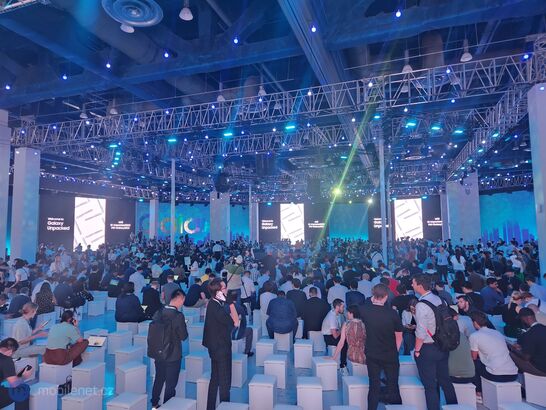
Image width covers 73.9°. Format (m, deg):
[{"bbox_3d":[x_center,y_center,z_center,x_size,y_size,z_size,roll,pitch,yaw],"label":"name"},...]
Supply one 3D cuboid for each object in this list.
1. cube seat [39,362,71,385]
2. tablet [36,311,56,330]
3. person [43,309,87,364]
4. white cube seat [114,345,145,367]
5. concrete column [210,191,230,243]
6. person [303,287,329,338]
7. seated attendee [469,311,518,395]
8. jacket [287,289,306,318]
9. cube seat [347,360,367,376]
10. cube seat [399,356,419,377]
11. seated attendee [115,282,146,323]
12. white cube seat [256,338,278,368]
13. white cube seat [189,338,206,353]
[{"bbox_3d":[-3.459,2.741,5.796,0.320,0.410,0.320,-2,-5,16],"label":"cube seat"},{"bbox_3d":[-4.057,2.069,6.500,0.300,0.280,0.030,5,-25,-8],"label":"tablet"},{"bbox_3d":[-3.539,2.483,6.382,0.560,1.240,0.720,-1,-5,8],"label":"person"},{"bbox_3d":[-2.573,2.825,6.540,0.330,0.419,0.330,-2,-4,16],"label":"white cube seat"},{"bbox_3d":[-4.769,1.908,32.958,1.350,6.490,1.350,-2,-5,15],"label":"concrete column"},{"bbox_3d":[0.947,2.527,8.253,0.580,1.315,0.780,-1,-5,3],"label":"person"},{"bbox_3d":[3.185,2.260,5.425,0.560,1.334,0.700,-1,-5,-4],"label":"seated attendee"},{"bbox_3d":[0.571,2.344,8.636,0.540,0.680,0.420,-1,-4,5],"label":"jacket"},{"bbox_3d":[1.418,2.722,5.840,0.330,0.419,0.330,-1,-4,-2],"label":"cube seat"},{"bbox_3d":[2.189,2.777,6.006,0.341,0.425,0.340,-1,-5,1],"label":"cube seat"},{"bbox_3d":[-3.339,2.452,8.564,0.580,1.270,0.780,-1,-5,3],"label":"seated attendee"},{"bbox_3d":[-0.114,2.823,6.928,0.330,0.419,0.330,-2,-4,12],"label":"white cube seat"},{"bbox_3d":[-1.439,2.823,7.094,0.320,0.410,0.320,-1,-5,9],"label":"white cube seat"}]

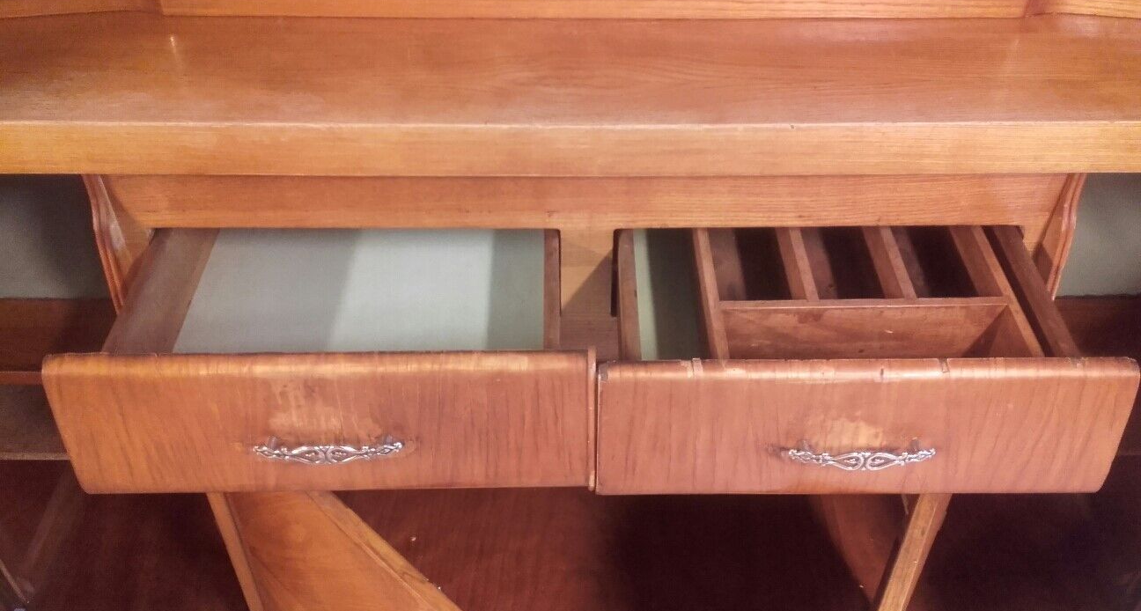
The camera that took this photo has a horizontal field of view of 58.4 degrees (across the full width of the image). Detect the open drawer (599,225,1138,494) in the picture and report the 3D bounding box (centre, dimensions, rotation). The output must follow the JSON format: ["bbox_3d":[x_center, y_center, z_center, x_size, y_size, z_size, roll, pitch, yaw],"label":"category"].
[{"bbox_3d":[0.235,-0.027,0.986,0.430,0.118,0.430,0,41,0],"label":"open drawer"}]

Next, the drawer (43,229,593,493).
[{"bbox_3d":[-0.199,-0.024,0.983,0.433,0.118,0.430,0,41,0],"label":"drawer"}]

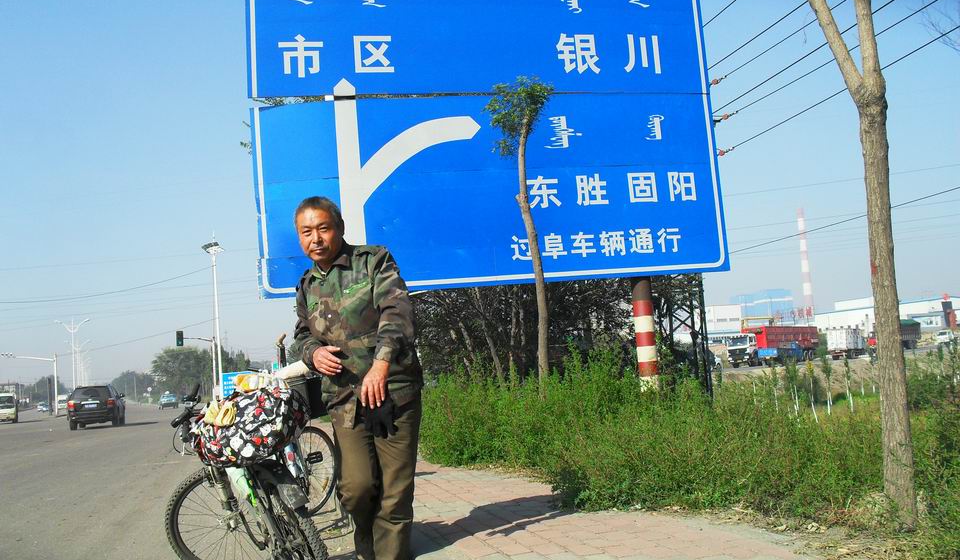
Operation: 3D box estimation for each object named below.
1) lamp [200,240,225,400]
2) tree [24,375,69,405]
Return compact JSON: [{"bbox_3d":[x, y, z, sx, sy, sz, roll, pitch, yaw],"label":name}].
[{"bbox_3d":[-13.946,2.348,51.469,1.150,9.200,1.100,3,-8,-45],"label":"lamp"},{"bbox_3d":[-94.011,23.994,210.398,9.000,7.800,8.500,-3,-6,0],"label":"tree"}]

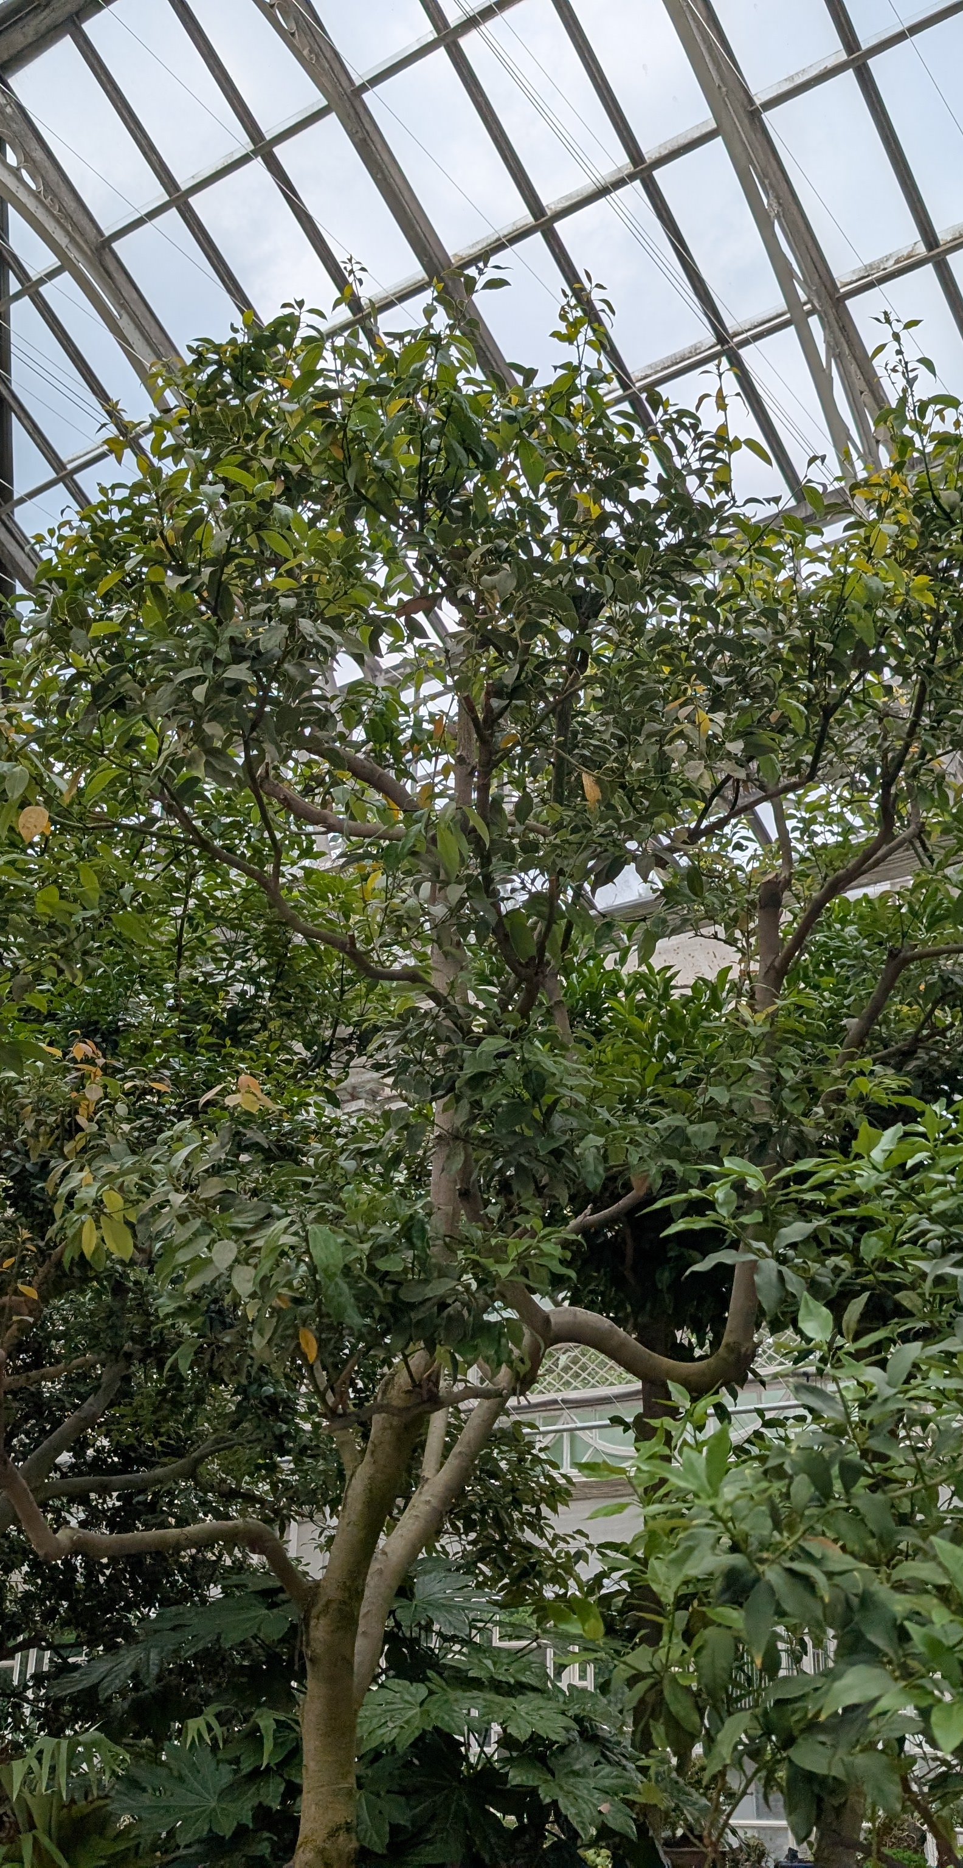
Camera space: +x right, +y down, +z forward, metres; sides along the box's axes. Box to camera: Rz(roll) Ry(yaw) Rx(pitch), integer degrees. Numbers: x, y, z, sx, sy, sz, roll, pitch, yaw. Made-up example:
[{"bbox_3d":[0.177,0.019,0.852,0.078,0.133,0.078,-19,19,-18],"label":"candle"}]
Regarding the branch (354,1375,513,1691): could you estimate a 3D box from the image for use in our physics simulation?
[{"bbox_3d":[-0.107,1.422,4.100,0.360,0.710,0.220,1,-24,-1],"label":"branch"}]

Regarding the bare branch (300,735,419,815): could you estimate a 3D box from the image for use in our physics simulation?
[{"bbox_3d":[-0.340,-0.442,4.800,0.325,0.154,0.150,3,-24,-4],"label":"bare branch"}]

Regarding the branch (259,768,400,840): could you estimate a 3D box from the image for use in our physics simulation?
[{"bbox_3d":[-0.430,-0.363,4.800,0.395,0.124,0.160,3,-24,-5],"label":"branch"}]

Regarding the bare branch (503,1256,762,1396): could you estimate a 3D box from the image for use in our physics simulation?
[{"bbox_3d":[0.346,0.914,4.000,0.586,0.289,0.200,-1,-24,5],"label":"bare branch"}]

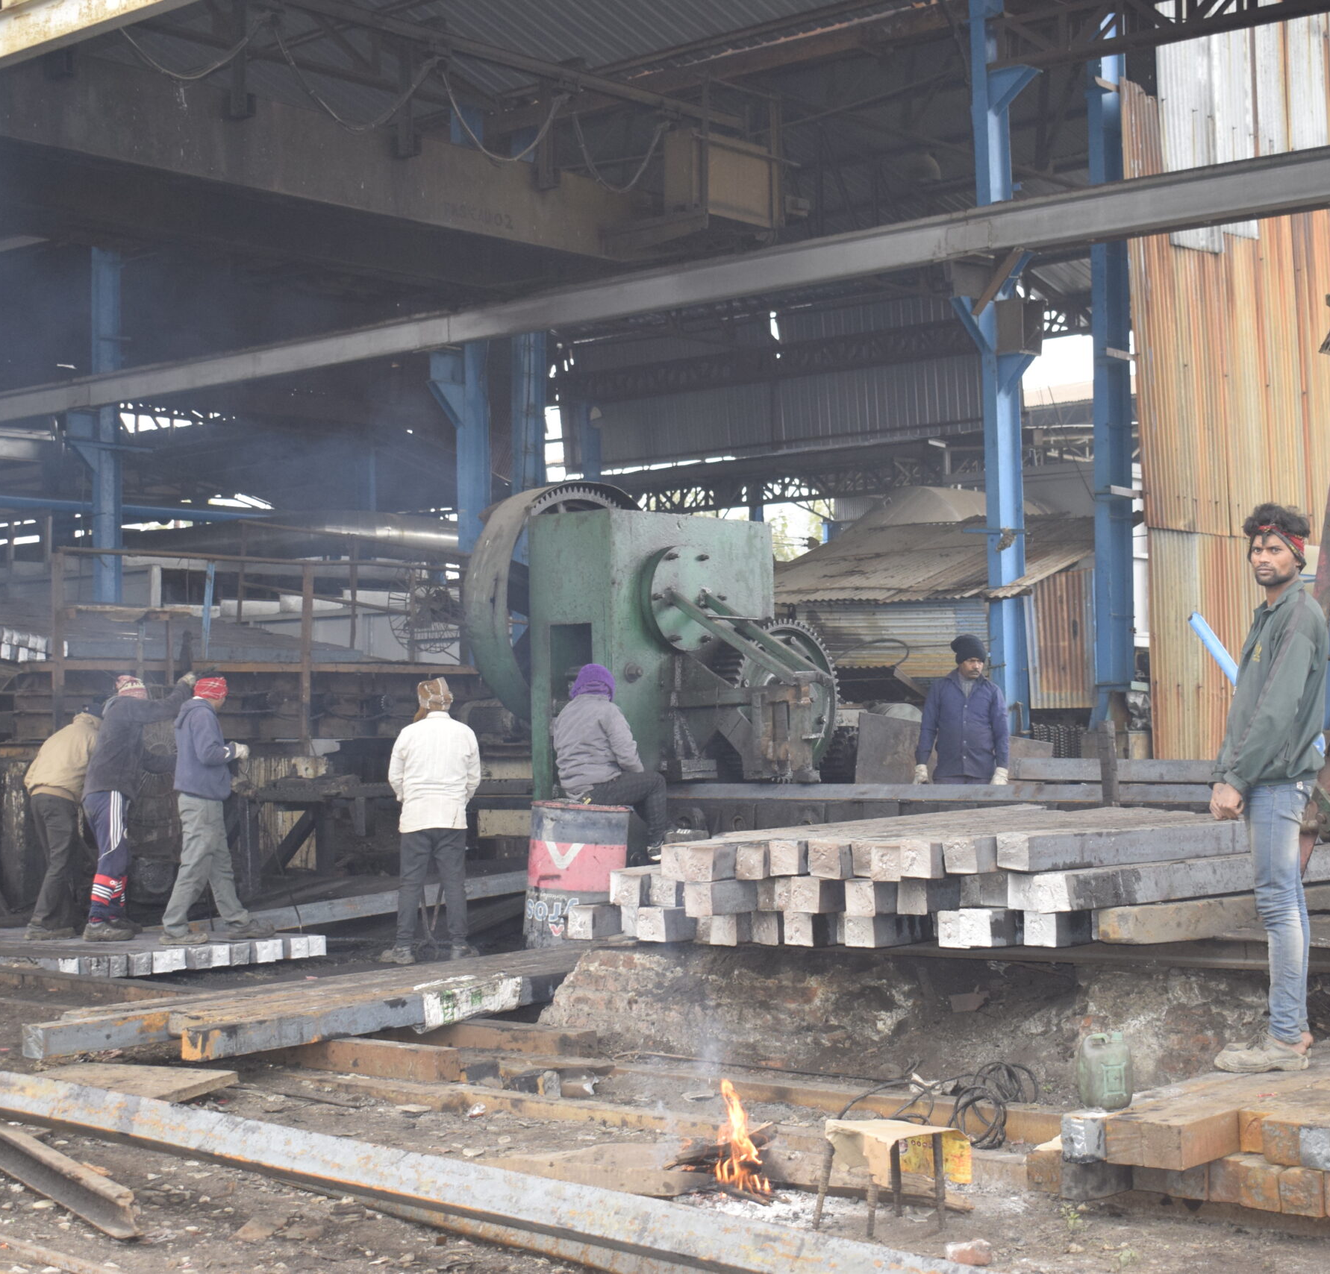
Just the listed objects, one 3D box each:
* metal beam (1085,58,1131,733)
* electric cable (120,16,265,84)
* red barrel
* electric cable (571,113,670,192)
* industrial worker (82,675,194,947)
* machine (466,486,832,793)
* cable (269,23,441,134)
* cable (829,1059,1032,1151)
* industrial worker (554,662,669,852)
[{"bbox_3d":[3.581,-2.106,19.200,0.150,5.736,0.340,-3,-3,41],"label":"metal beam"},{"bbox_3d":[-3.382,-4.181,16.633,0.100,0.670,1.522,-3,-3,41],"label":"electric cable"},{"bbox_3d":[-0.526,1.436,14.400,0.600,0.880,0.600,-1,-2,0],"label":"red barrel"},{"bbox_3d":[-0.343,-4.091,20.174,0.100,0.730,1.268,-3,-3,41],"label":"electric cable"},{"bbox_3d":[-3.134,1.004,14.150,0.560,1.630,0.450,0,-2,-28],"label":"industrial worker"},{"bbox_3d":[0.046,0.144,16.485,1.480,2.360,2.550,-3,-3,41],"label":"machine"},{"bbox_3d":[-2.298,-4.122,17.894,0.100,0.730,1.704,-3,-3,41],"label":"cable"},{"bbox_3d":[0.912,1.537,8.000,0.670,0.240,0.500,-1,-2,0],"label":"cable"},{"bbox_3d":[-0.335,0.740,14.700,0.620,1.150,0.450,1,-3,-37],"label":"industrial worker"}]

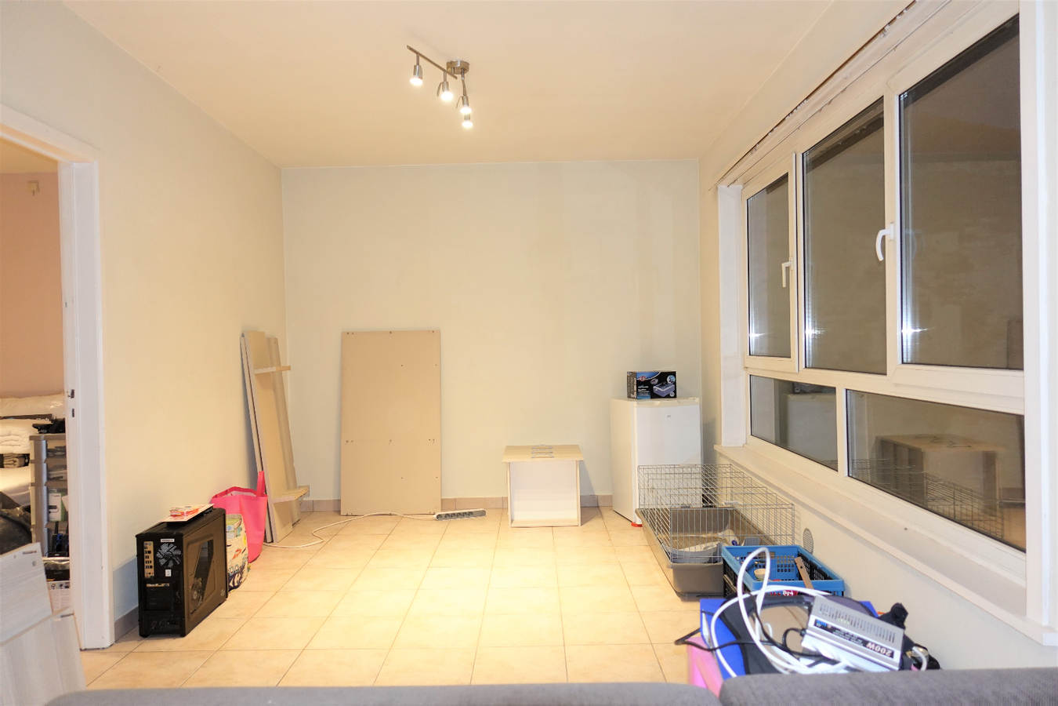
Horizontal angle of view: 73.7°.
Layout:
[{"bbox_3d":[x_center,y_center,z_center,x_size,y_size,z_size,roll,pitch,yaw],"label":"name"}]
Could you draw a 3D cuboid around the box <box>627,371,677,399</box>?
[{"bbox_3d":[0.850,0.220,4.891,0.291,0.181,0.166,-1,1,-15],"label":"box"}]

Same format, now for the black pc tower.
[{"bbox_3d":[-1.566,0.985,3.214,0.200,0.432,0.442,-1,1,0],"label":"black pc tower"}]

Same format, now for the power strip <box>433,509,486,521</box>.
[{"bbox_3d":[-0.478,1.134,4.974,0.353,0.055,0.043,-1,1,-16],"label":"power strip"}]

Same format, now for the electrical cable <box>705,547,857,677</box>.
[{"bbox_3d":[0.494,0.501,1.422,0.260,0.180,0.320,-1,1,0],"label":"electrical cable"}]

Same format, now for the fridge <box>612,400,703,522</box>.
[{"bbox_3d":[0.876,0.728,4.870,0.466,0.814,0.432,-1,1,-15],"label":"fridge"}]

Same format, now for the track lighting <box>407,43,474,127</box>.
[{"bbox_3d":[-0.395,-1.268,3.345,0.157,0.218,0.780,-1,1,15],"label":"track lighting"}]

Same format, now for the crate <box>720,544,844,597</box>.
[{"bbox_3d":[1.083,1.028,3.063,0.358,0.240,0.486,-1,1,0],"label":"crate"}]

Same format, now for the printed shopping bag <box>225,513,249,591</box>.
[{"bbox_3d":[-1.642,1.036,3.692,0.228,0.324,0.360,-1,1,0],"label":"printed shopping bag"}]

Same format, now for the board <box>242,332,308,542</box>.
[{"bbox_3d":[-1.630,0.524,4.696,0.192,1.332,0.660,-7,1,0],"label":"board"}]

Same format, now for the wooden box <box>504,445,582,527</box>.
[{"bbox_3d":[0.104,0.916,4.929,0.538,0.468,0.546,-1,1,0],"label":"wooden box"}]

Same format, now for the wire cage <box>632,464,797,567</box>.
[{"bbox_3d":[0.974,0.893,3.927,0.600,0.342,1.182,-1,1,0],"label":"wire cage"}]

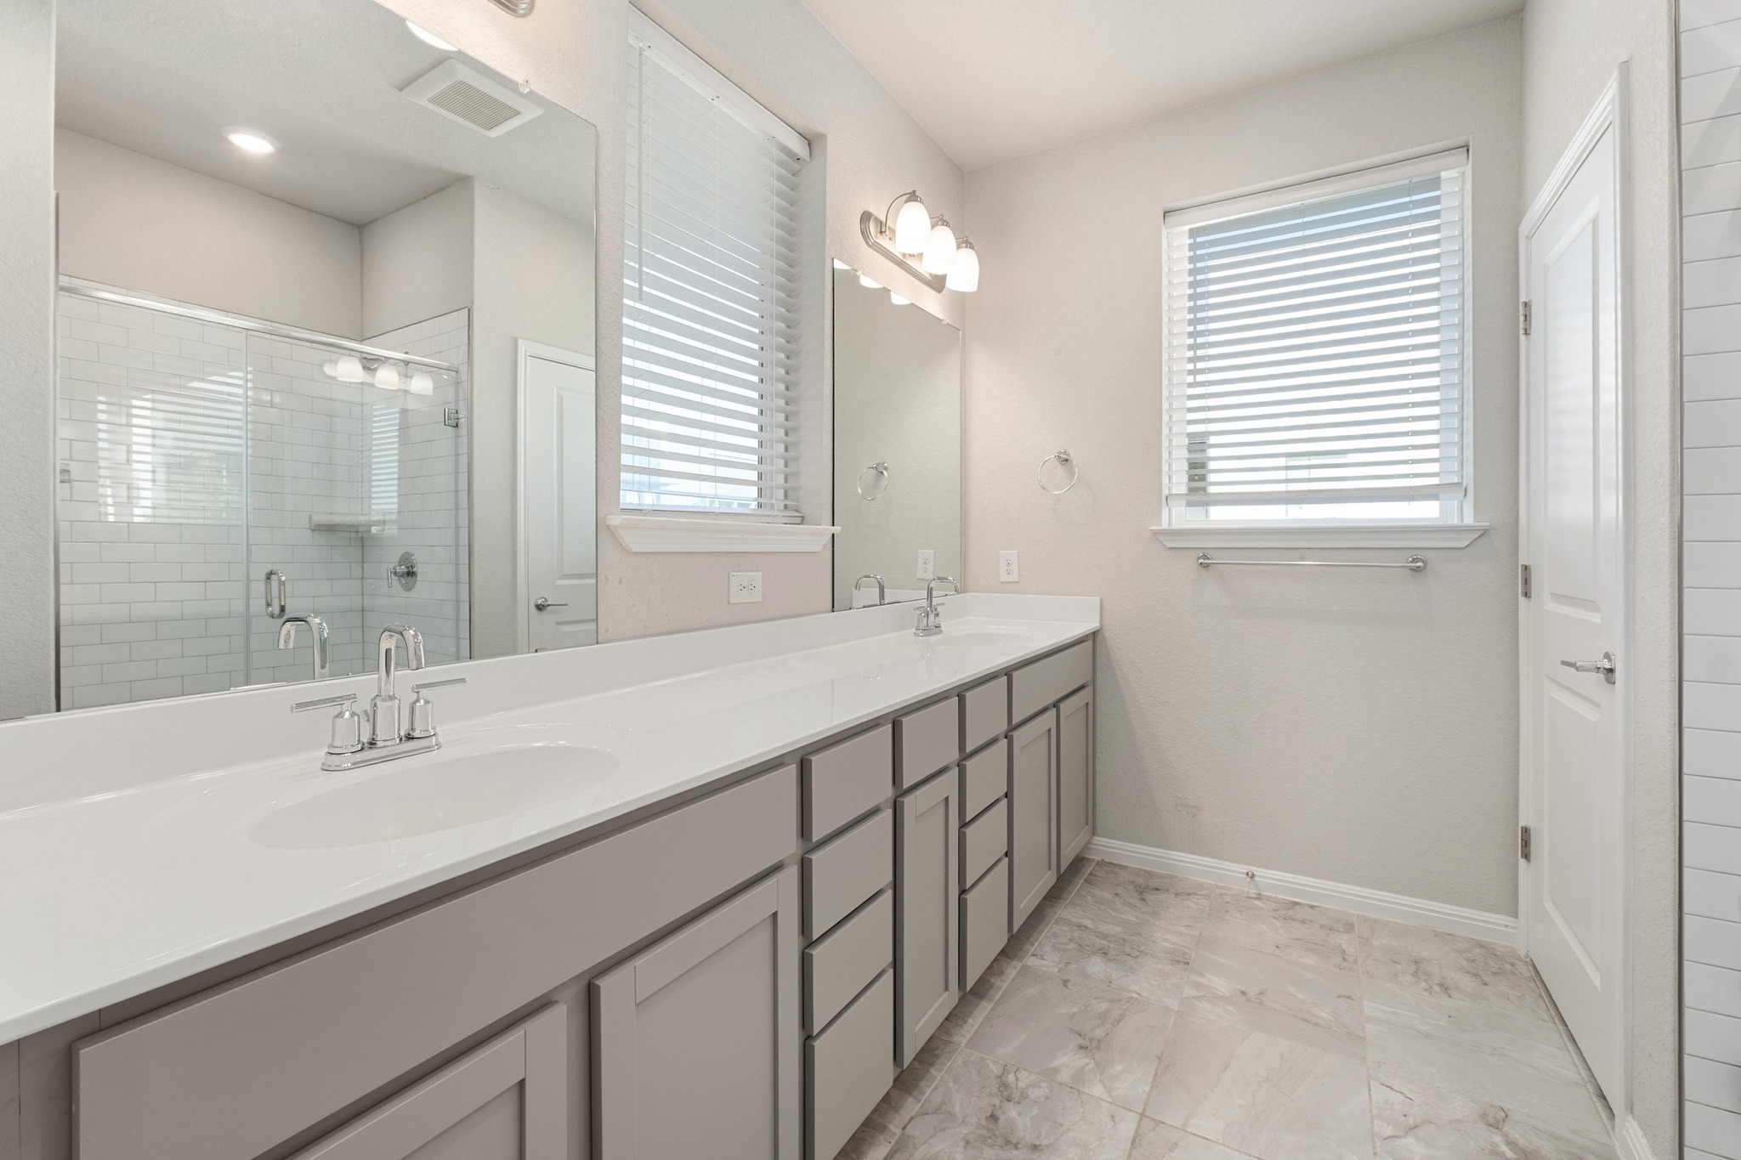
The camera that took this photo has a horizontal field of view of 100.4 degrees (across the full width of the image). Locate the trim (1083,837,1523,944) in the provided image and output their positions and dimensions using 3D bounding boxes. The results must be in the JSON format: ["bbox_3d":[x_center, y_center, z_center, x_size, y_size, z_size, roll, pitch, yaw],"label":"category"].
[{"bbox_3d":[1.357,1.026,2.434,1.250,0.082,0.016,1,3,30],"label":"trim"}]

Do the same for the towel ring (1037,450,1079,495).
[{"bbox_3d":[0.717,-0.410,2.770,0.155,0.175,0.065,1,3,30],"label":"towel ring"}]

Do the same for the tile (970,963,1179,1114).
[{"bbox_3d":[0.506,1.107,1.792,0.403,0.010,0.403,1,2,31],"label":"tile"}]

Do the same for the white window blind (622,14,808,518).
[{"bbox_3d":[-0.402,-0.728,1.875,0.090,1.140,0.740,1,3,31],"label":"white window blind"}]

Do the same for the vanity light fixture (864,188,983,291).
[{"bbox_3d":[0.224,-1.190,2.593,0.200,0.210,0.650,1,2,31],"label":"vanity light fixture"}]

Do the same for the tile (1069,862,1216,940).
[{"bbox_3d":[0.933,1.080,2.485,0.403,0.010,0.403,1,2,31],"label":"tile"}]

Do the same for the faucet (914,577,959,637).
[{"bbox_3d":[0.249,0.091,2.538,0.145,0.195,0.235,1,2,31],"label":"faucet"}]

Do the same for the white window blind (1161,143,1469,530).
[{"bbox_3d":[1.474,-0.767,2.471,0.880,1.140,0.100,1,2,31],"label":"white window blind"}]

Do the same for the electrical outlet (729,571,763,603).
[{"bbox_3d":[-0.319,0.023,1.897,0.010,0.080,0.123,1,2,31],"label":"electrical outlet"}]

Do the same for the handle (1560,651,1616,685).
[{"bbox_3d":[1.541,0.189,1.559,0.060,0.070,0.140,1,3,31],"label":"handle"}]

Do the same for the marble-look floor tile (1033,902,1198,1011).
[{"bbox_3d":[0.712,1.085,2.121,0.405,0.010,0.405,1,3,30],"label":"marble-look floor tile"}]

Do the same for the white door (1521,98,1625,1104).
[{"bbox_3d":[1.723,0.067,1.765,0.045,2.045,0.730,1,3,31],"label":"white door"}]

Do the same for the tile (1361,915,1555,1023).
[{"bbox_3d":[1.631,1.097,2.068,0.403,0.010,0.403,1,2,31],"label":"tile"}]

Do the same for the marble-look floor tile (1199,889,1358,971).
[{"bbox_3d":[1.268,1.079,2.262,0.405,0.010,0.405,1,3,30],"label":"marble-look floor tile"}]

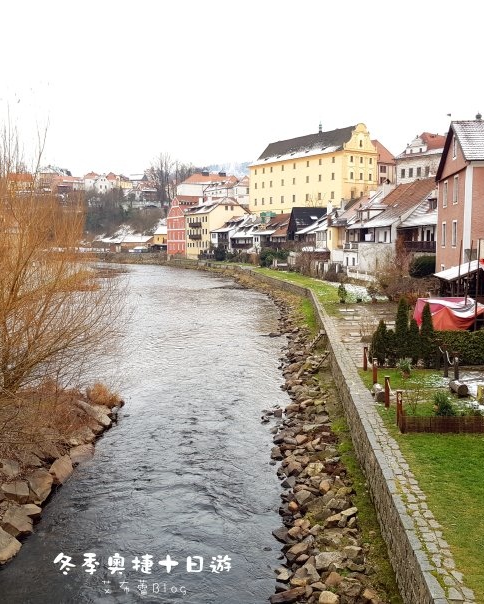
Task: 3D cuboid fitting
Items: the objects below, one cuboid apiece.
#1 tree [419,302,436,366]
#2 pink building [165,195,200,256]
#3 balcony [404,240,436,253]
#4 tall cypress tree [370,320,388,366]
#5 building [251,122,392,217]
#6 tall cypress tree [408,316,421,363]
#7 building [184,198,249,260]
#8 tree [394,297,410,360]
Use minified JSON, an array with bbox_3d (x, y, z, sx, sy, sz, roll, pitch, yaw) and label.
[{"bbox_3d":[7.759,1.338,25.187,0.659,2.648,0.659,2,6,17],"label":"tree"},{"bbox_3d":[-14.460,-22.903,185.104,12.500,18.868,12.000,-4,7,-33],"label":"pink building"},{"bbox_3d":[18.539,-5.498,60.488,1.300,1.074,9.000,0,6,-4],"label":"balcony"},{"bbox_3d":[5.705,1.709,25.016,0.776,1.944,0.776,1,6,13],"label":"tall cypress tree"},{"bbox_3d":[19.993,-37.884,179.486,13.802,23.472,40.549,-4,7,-37],"label":"building"},{"bbox_3d":[7.216,1.650,25.217,0.536,2.022,0.536,2,6,16],"label":"tall cypress tree"},{"bbox_3d":[-6.765,-20.619,171.936,13.000,16.878,16.000,-3,6,-28],"label":"building"},{"bbox_3d":[6.693,1.235,25.177,0.659,2.856,0.659,1,6,15],"label":"tree"}]

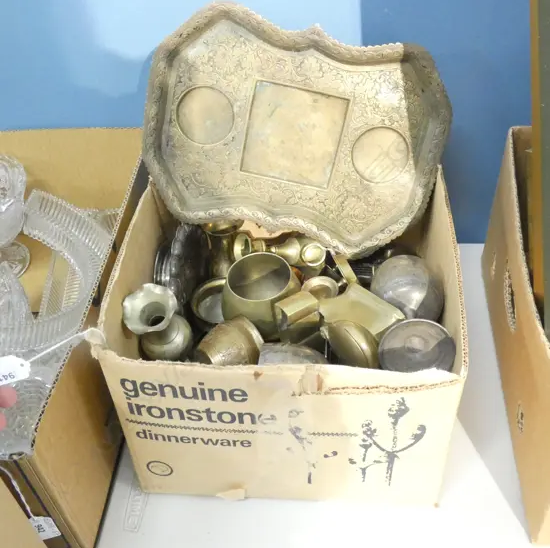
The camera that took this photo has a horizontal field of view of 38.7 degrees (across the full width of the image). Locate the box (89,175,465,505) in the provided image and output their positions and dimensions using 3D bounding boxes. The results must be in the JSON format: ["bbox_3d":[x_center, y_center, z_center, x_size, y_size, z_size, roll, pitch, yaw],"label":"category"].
[{"bbox_3d":[0.019,0.071,0.923,0.348,0.257,0.284,1,46,5],"label":"box"}]

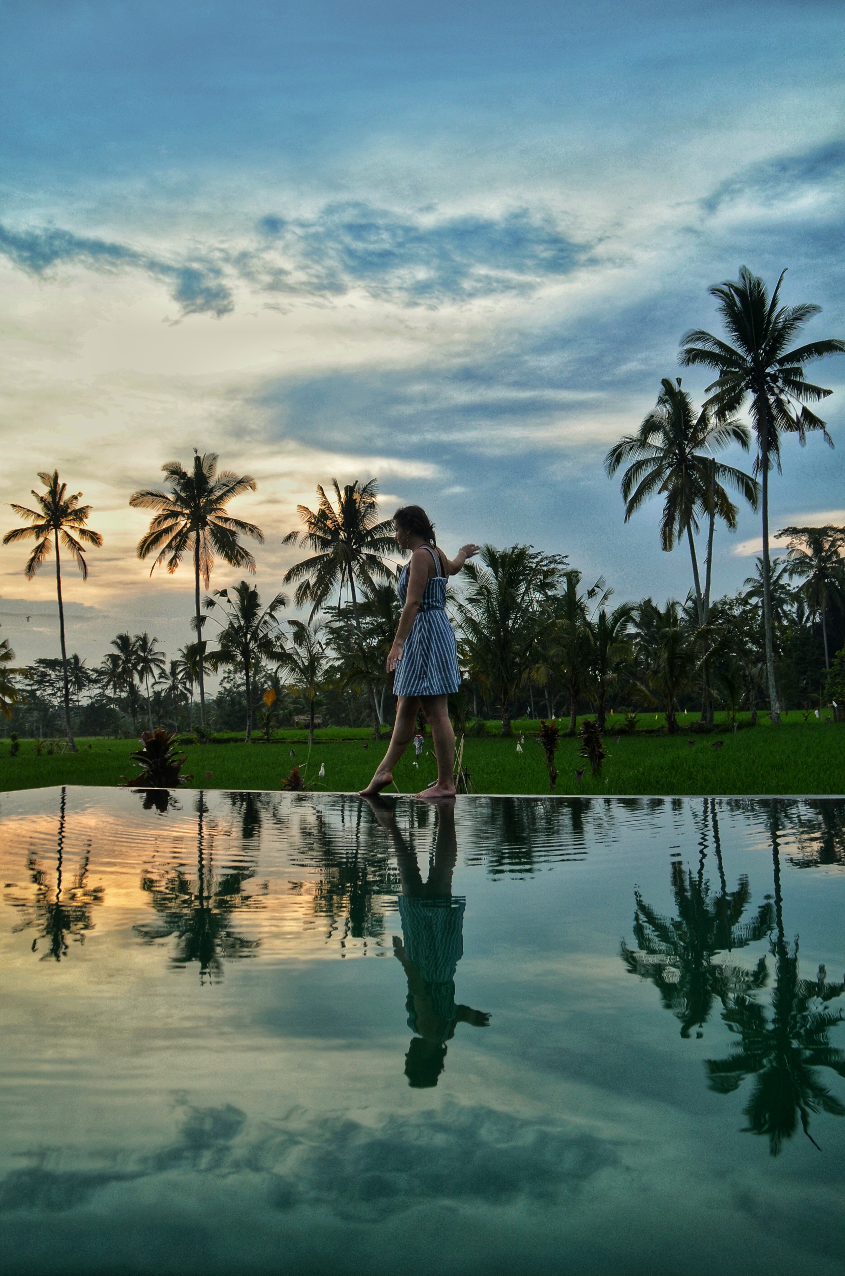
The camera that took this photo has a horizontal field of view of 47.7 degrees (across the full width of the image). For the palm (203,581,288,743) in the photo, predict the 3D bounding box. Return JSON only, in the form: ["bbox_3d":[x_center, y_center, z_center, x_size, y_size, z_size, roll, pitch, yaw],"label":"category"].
[{"bbox_3d":[-8.333,1.127,45.000,3.940,7.560,3.940,-1,-3,0],"label":"palm"}]

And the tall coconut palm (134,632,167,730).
[{"bbox_3d":[-35.603,5.676,125.000,4.300,12.790,4.300,-1,-3,0],"label":"tall coconut palm"}]

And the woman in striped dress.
[{"bbox_3d":[-0.014,0.081,5.350,0.650,1.620,0.550,-3,-3,23],"label":"woman in striped dress"}]

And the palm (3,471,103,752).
[{"bbox_3d":[-17.031,-1.217,44.000,4.640,12.950,4.640,-1,-3,0],"label":"palm"}]

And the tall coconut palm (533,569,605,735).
[{"bbox_3d":[6.901,0.728,45.000,3.240,7.800,3.240,-1,-3,0],"label":"tall coconut palm"}]

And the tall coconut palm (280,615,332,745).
[{"bbox_3d":[-5.192,1.951,42.000,2.280,5.610,2.280,-1,-3,0],"label":"tall coconut palm"}]

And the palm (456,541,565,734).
[{"bbox_3d":[4.085,0.117,45.000,5.020,9.020,5.020,-1,-3,0],"label":"palm"}]

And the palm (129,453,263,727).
[{"bbox_3d":[-12.580,-2.656,53.000,7.410,15.220,7.410,-1,-3,0],"label":"palm"}]

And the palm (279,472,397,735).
[{"bbox_3d":[-3.638,-1.362,45.000,5.920,12.260,5.620,-1,-3,0],"label":"palm"}]

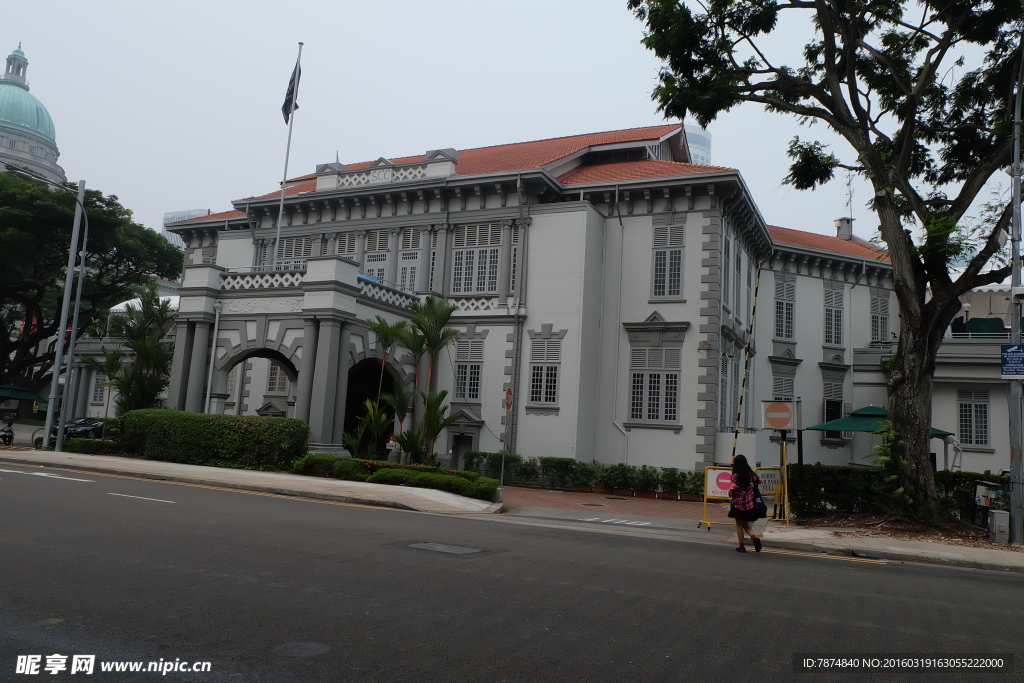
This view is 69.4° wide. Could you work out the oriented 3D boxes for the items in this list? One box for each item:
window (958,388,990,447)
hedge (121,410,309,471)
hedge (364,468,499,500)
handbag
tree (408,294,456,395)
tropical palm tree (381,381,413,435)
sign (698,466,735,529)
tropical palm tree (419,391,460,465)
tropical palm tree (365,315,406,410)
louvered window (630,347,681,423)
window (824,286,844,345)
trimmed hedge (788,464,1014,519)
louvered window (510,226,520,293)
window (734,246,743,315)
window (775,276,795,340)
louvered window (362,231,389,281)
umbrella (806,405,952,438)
[{"bbox_3d":[20.936,3.490,33.527,1.246,2.588,0.200,0,-8,25],"label":"window"},{"bbox_3d":[-10.249,3.395,25.760,7.400,1.680,1.400,0,-8,26],"label":"hedge"},{"bbox_3d":[-2.026,3.690,19.472,4.600,0.470,1.100,-3,-10,41],"label":"hedge"},{"bbox_3d":[4.064,2.609,12.097,0.140,0.520,0.290,8,-9,-30],"label":"handbag"},{"bbox_3d":[-2.762,1.493,24.405,1.600,6.000,1.600,0,-8,26],"label":"tree"},{"bbox_3d":[-3.504,2.562,22.834,0.950,2.700,0.950,3,-7,0],"label":"tropical palm tree"},{"bbox_3d":[4.277,3.176,14.897,0.796,1.300,0.500,0,-8,25],"label":"sign"},{"bbox_3d":[-2.393,2.985,23.880,1.300,2.900,1.300,3,-7,0],"label":"tropical palm tree"},{"bbox_3d":[-4.514,1.761,25.223,1.420,5.400,1.420,0,-8,26],"label":"tropical palm tree"},{"bbox_3d":[4.895,1.472,25.218,1.740,2.520,0.160,0,-8,26],"label":"louvered window"},{"bbox_3d":[14.890,-1.140,34.284,1.120,2.550,0.160,6,-8,-19],"label":"window"},{"bbox_3d":[9.094,3.680,17.493,4.900,1.280,0.800,2,-7,8],"label":"trimmed hedge"},{"bbox_3d":[0.175,-3.474,30.547,0.521,2.978,0.200,0,-8,25],"label":"louvered window"},{"bbox_3d":[8.652,-2.236,28.259,0.160,2.450,1.250,0,-8,26],"label":"window"},{"bbox_3d":[15.015,-1.654,40.633,1.350,3.150,0.150,6,-7,-19],"label":"window"},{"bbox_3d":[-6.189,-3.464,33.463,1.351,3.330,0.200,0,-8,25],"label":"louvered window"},{"bbox_3d":[10.539,3.403,21.292,3.550,3.000,3.550,0,-8,26],"label":"umbrella"}]

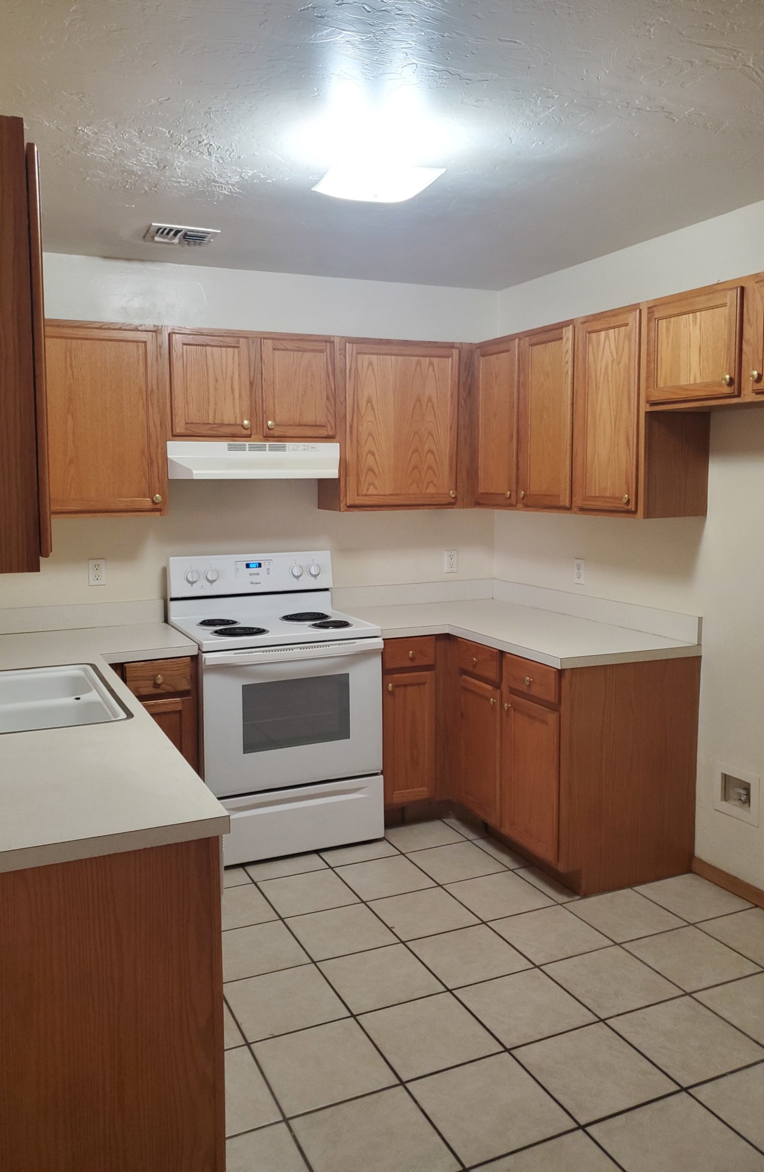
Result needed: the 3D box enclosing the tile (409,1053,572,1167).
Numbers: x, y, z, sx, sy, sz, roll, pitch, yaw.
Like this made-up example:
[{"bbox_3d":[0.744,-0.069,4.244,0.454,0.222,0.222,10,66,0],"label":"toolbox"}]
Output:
[{"bbox_3d":[0.262,1.277,2.149,0.304,0.010,0.304,-3,8,-25],"label":"tile"}]

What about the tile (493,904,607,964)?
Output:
[{"bbox_3d":[0.566,1.175,2.963,0.304,0.012,0.304,-3,7,-25],"label":"tile"}]

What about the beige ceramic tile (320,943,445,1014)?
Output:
[{"bbox_3d":[-0.003,1.210,2.714,0.305,0.010,0.305,-3,7,-25],"label":"beige ceramic tile"}]

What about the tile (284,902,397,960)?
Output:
[{"bbox_3d":[-0.133,1.175,2.997,0.304,0.010,0.304,-3,8,-25],"label":"tile"}]

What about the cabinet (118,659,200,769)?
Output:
[{"bbox_3d":[-1.001,0.669,3.615,0.372,0.863,0.630,-3,7,-25],"label":"cabinet"}]

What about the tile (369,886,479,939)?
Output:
[{"bbox_3d":[0.151,1.158,3.127,0.304,0.010,0.304,-3,8,-25],"label":"tile"}]

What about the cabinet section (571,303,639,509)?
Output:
[{"bbox_3d":[0.971,-0.643,3.328,0.300,0.709,0.342,-3,7,-24],"label":"cabinet section"}]

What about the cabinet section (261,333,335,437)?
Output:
[{"bbox_3d":[-0.415,-0.857,3.899,0.327,0.408,0.300,-3,7,-24],"label":"cabinet section"}]

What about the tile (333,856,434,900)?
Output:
[{"bbox_3d":[0.016,1.129,3.398,0.304,0.012,0.304,-3,7,-25],"label":"tile"}]

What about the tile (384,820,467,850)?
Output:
[{"bbox_3d":[0.171,1.085,3.807,0.304,0.012,0.304,-3,7,-25],"label":"tile"}]

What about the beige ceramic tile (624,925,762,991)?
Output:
[{"bbox_3d":[0.985,1.193,2.826,0.305,0.010,0.305,-3,7,-25],"label":"beige ceramic tile"}]

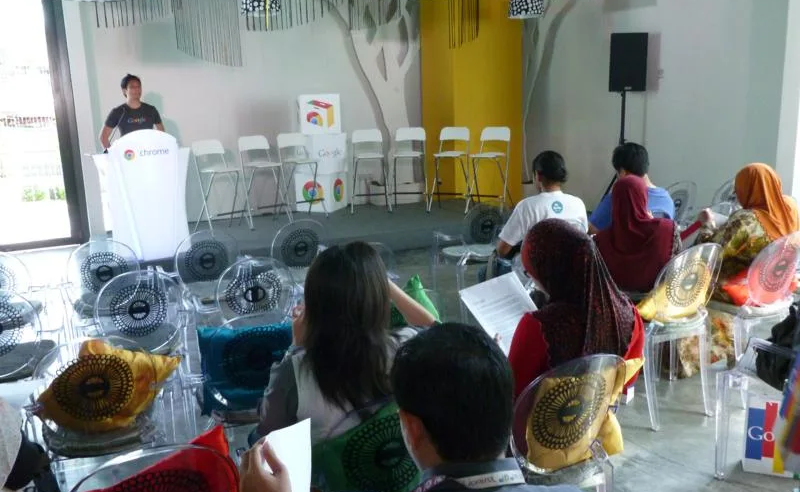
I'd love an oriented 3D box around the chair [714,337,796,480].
[{"bbox_3d":[1.699,0.580,2.639,0.540,0.940,0.550,-7,13,-24],"label":"chair"}]

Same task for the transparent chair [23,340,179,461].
[{"bbox_3d":[-1.081,0.689,2.459,0.540,0.940,0.550,-6,15,-16],"label":"transparent chair"}]

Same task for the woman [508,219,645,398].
[{"bbox_3d":[0.444,0.513,2.332,0.500,1.260,0.720,-8,16,-24],"label":"woman"}]

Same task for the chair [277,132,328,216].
[{"bbox_3d":[-1.201,-0.830,7.840,0.480,1.030,0.450,-10,15,-35],"label":"chair"}]

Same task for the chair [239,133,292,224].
[{"bbox_3d":[-1.510,-0.694,7.036,0.450,0.950,0.480,-13,18,-38],"label":"chair"}]

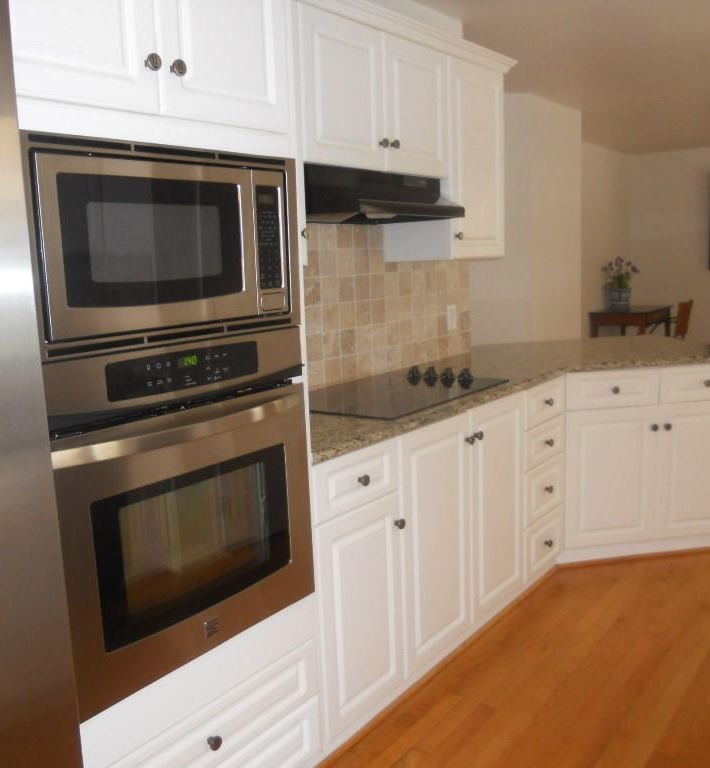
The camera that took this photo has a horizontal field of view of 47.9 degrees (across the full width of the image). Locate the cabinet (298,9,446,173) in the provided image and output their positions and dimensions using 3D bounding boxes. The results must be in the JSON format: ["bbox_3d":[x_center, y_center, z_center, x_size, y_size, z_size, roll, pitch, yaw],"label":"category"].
[{"bbox_3d":[-0.026,-0.952,2.755,0.310,0.455,0.867,5,11,36],"label":"cabinet"}]

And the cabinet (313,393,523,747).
[{"bbox_3d":[0.045,0.488,2.767,0.595,0.805,1.266,5,11,36],"label":"cabinet"}]

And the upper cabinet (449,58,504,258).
[{"bbox_3d":[0.372,-0.899,3.305,0.310,0.760,0.463,5,11,36],"label":"upper cabinet"}]

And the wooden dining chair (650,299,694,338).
[{"bbox_3d":[3.099,-0.433,8.112,0.520,0.850,0.470,5,11,36],"label":"wooden dining chair"}]

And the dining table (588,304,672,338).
[{"bbox_3d":[2.869,-0.404,8.301,0.550,0.750,0.950,5,11,36],"label":"dining table"}]

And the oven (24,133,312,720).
[{"bbox_3d":[-0.549,0.040,1.825,0.600,1.069,0.711,5,11,36],"label":"oven"}]

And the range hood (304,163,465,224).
[{"bbox_3d":[0.017,-0.643,2.741,0.435,0.154,0.775,5,11,36],"label":"range hood"}]

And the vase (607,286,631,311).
[{"bbox_3d":[2.668,-0.856,8.044,0.220,0.238,0.220,5,11,36],"label":"vase"}]

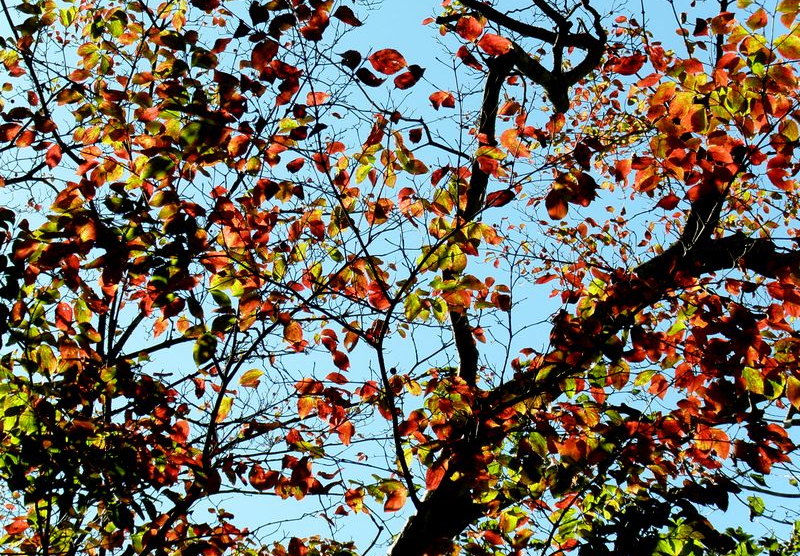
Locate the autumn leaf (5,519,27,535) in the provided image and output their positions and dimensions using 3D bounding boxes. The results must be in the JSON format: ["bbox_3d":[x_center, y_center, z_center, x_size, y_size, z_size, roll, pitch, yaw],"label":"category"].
[{"bbox_3d":[-1.098,0.710,6.600,0.078,0.045,0.025,-14,10,-7],"label":"autumn leaf"}]

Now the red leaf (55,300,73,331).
[{"bbox_3d":[-0.903,0.101,6.200,0.048,0.025,0.085,-10,-76,-6],"label":"red leaf"}]

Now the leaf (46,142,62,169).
[{"bbox_3d":[-1.046,-0.368,7.000,0.049,0.074,0.030,0,-33,0],"label":"leaf"}]

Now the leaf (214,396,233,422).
[{"bbox_3d":[-0.538,0.398,7.000,0.061,0.074,0.030,0,-33,0],"label":"leaf"}]

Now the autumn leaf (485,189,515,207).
[{"bbox_3d":[0.283,-0.225,6.500,0.079,0.037,0.030,0,-33,0],"label":"autumn leaf"}]

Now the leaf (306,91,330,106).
[{"bbox_3d":[-0.247,-0.542,7.000,0.073,0.035,0.030,0,-33,0],"label":"leaf"}]

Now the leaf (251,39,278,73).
[{"bbox_3d":[-0.350,-0.574,5.962,0.065,0.091,0.030,30,3,-6],"label":"leaf"}]

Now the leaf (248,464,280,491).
[{"bbox_3d":[-0.354,0.518,6.000,0.085,0.068,0.025,5,9,-4],"label":"leaf"}]

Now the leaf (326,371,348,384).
[{"bbox_3d":[-0.168,0.267,6.200,0.065,0.025,0.037,12,-79,-4],"label":"leaf"}]

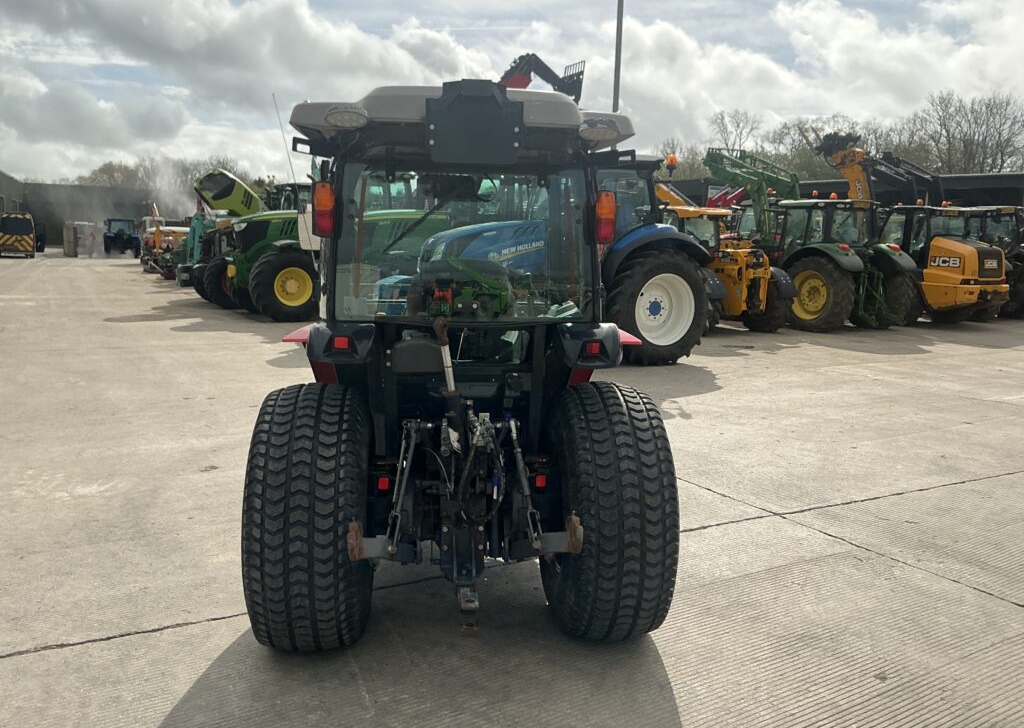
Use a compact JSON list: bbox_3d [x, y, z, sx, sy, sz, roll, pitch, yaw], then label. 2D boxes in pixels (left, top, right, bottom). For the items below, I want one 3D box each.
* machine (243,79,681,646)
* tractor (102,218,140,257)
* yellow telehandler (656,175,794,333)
[{"bbox_3d":[-0.305,-0.133,4.017,1.500,2.220,3.100,1,8,-8],"label":"machine"},{"bbox_3d":[-28.090,-8.987,59.393,2.350,2.800,4.500,-3,9,-29],"label":"tractor"},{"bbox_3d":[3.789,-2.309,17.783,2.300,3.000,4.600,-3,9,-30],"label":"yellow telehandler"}]

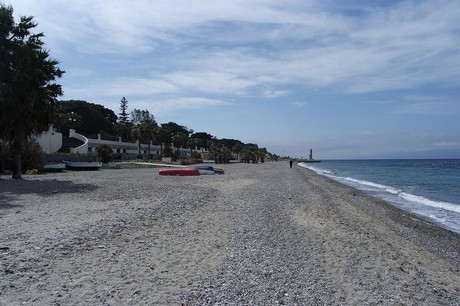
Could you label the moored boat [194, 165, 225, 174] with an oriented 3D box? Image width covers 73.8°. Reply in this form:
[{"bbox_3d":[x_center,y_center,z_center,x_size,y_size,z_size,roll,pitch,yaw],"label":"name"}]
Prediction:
[{"bbox_3d":[-2.315,1.986,36.000,3.400,0.950,1.500,-1,-2,13],"label":"moored boat"}]

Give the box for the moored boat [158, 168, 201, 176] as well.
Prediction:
[{"bbox_3d":[-5.549,2.151,33.800,4.400,0.750,1.500,-1,-2,9],"label":"moored boat"}]

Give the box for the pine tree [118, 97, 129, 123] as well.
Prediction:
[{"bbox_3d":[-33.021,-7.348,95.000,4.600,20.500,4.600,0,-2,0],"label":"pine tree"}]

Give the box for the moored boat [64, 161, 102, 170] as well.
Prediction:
[{"bbox_3d":[-21.785,1.901,45.500,5.200,1.400,1.800,-1,-2,6],"label":"moored boat"}]

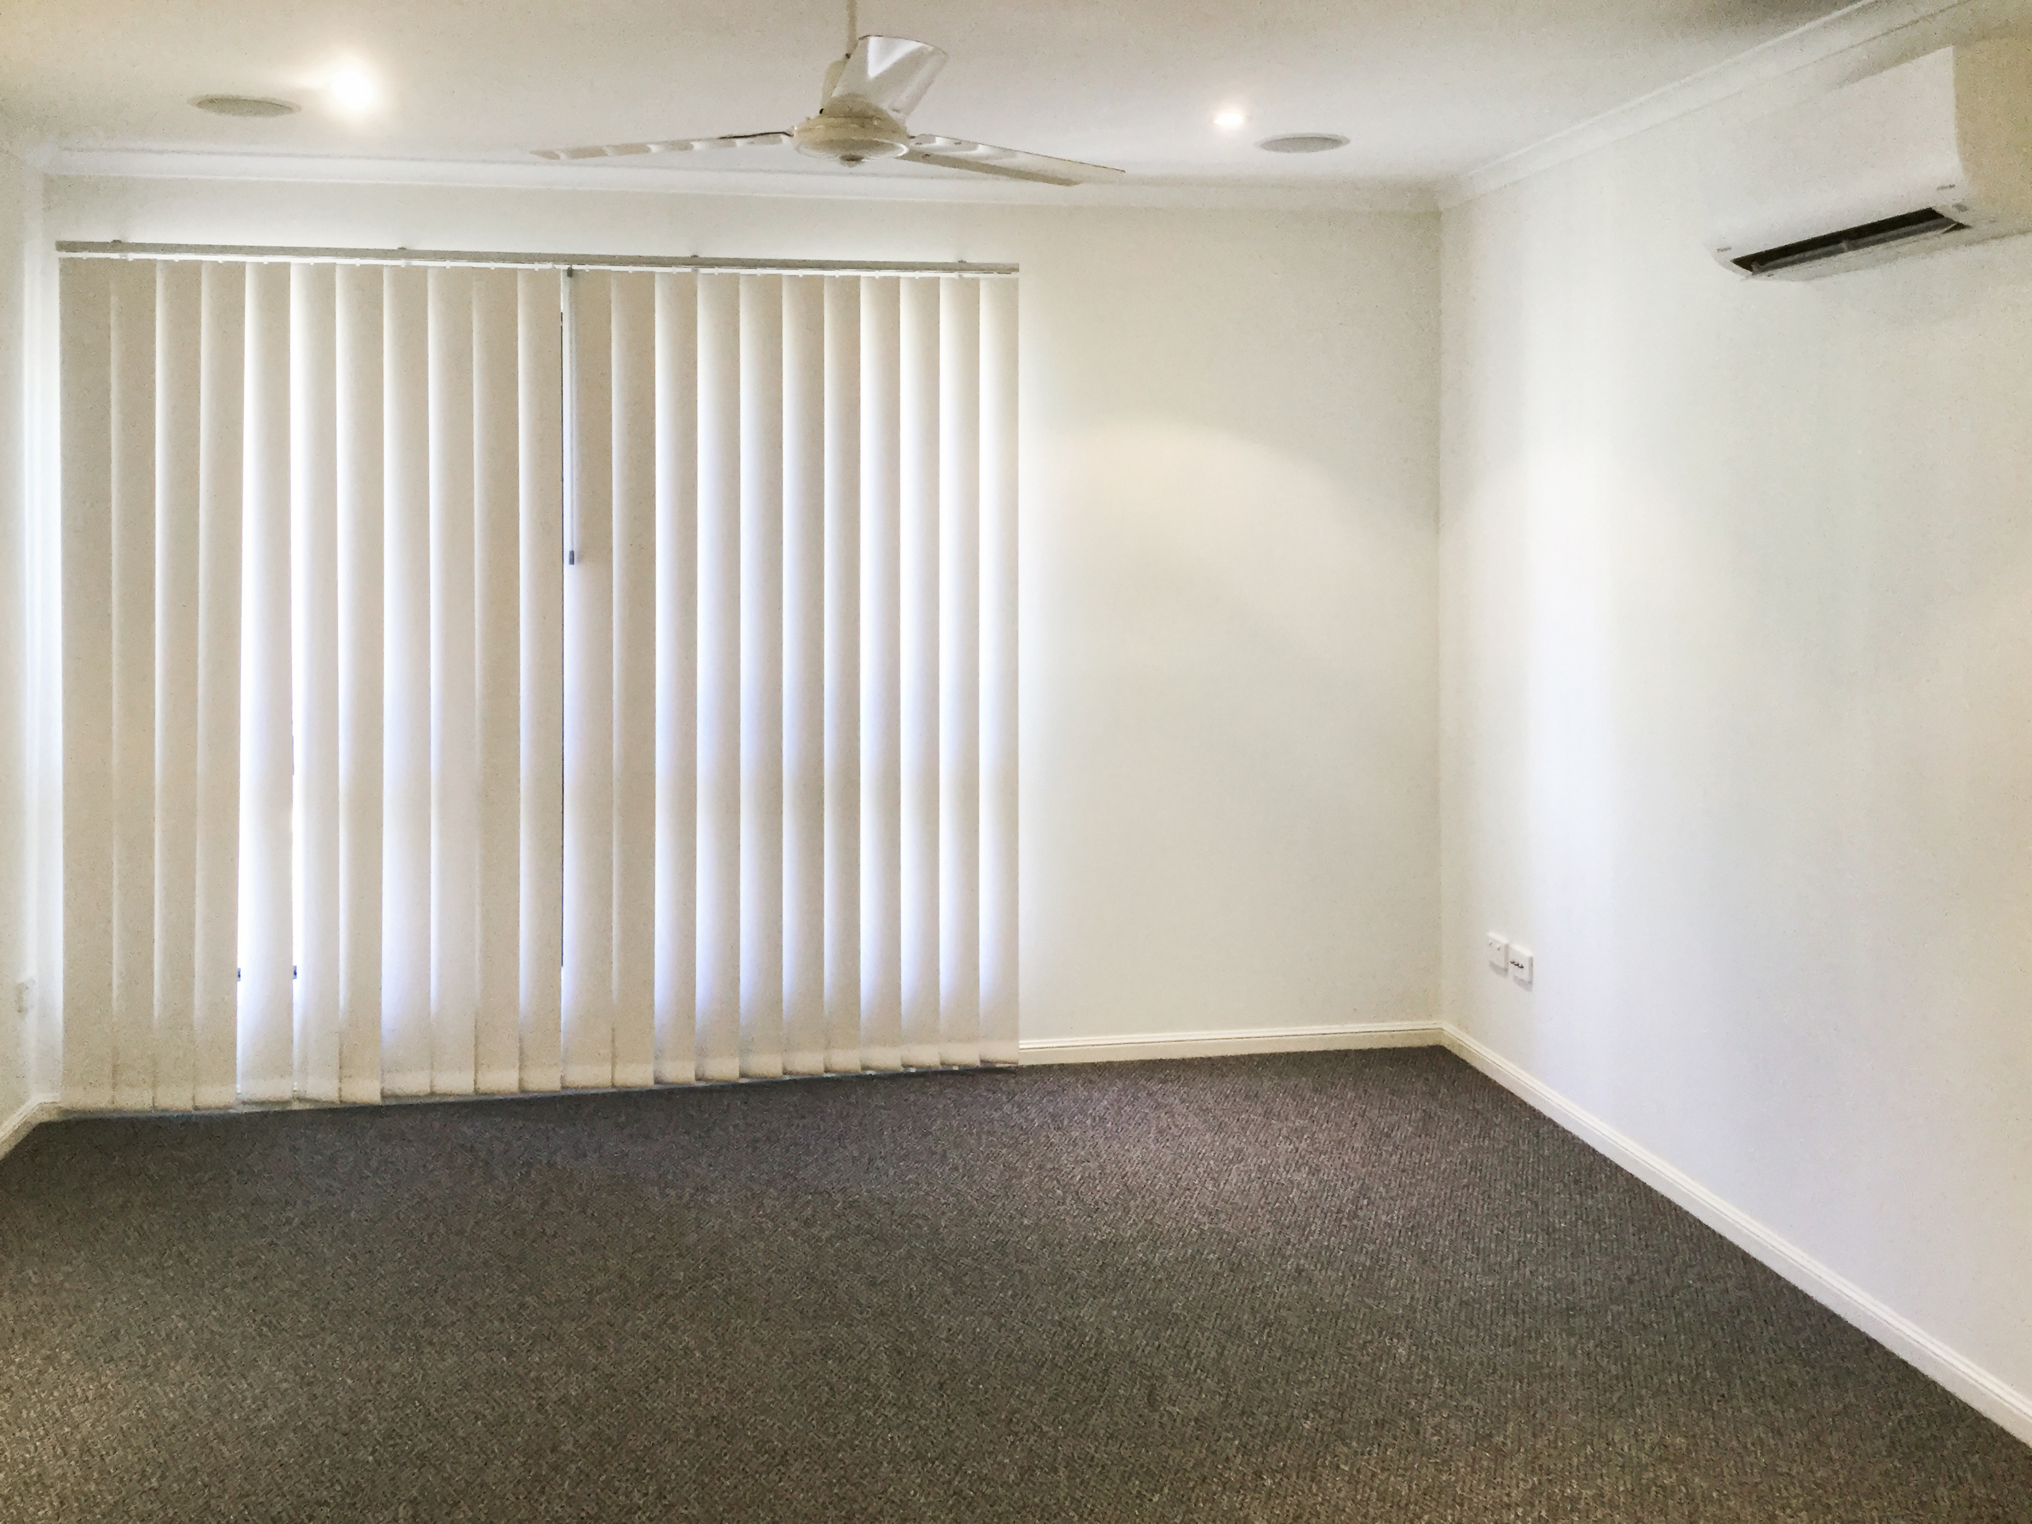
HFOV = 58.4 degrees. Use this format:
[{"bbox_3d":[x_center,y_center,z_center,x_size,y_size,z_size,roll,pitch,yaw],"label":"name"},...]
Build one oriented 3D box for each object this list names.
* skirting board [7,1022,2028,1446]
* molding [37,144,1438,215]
[{"bbox_3d":[-0.415,0.972,3.738,3.742,0.080,2.450,-2,7,-10],"label":"skirting board"},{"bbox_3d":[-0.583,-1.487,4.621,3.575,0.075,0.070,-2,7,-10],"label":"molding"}]

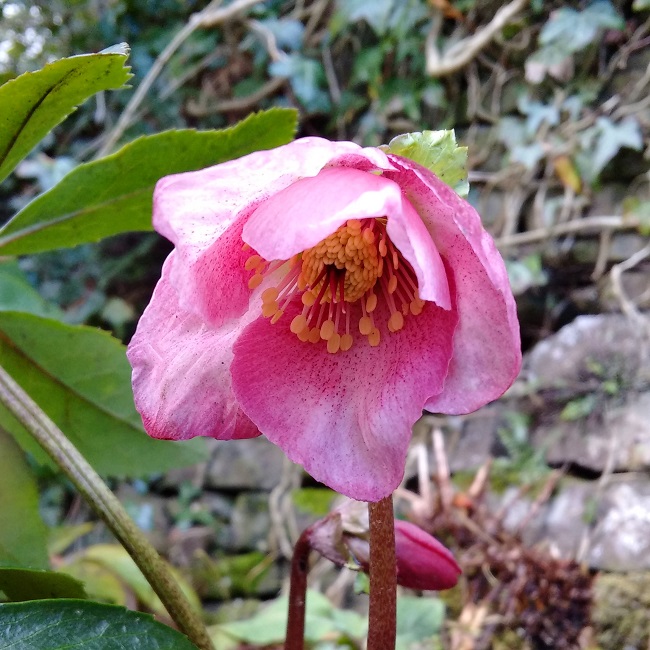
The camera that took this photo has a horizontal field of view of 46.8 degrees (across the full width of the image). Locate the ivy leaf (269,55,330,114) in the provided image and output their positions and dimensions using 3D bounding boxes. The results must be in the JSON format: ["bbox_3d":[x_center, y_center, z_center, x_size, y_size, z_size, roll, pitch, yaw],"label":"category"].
[{"bbox_3d":[-0.027,-0.256,0.800,0.064,0.060,0.023,0,-21,0],"label":"ivy leaf"}]

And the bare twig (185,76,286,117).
[{"bbox_3d":[-0.098,-0.247,0.820,0.114,0.031,0.022,-16,6,0],"label":"bare twig"}]

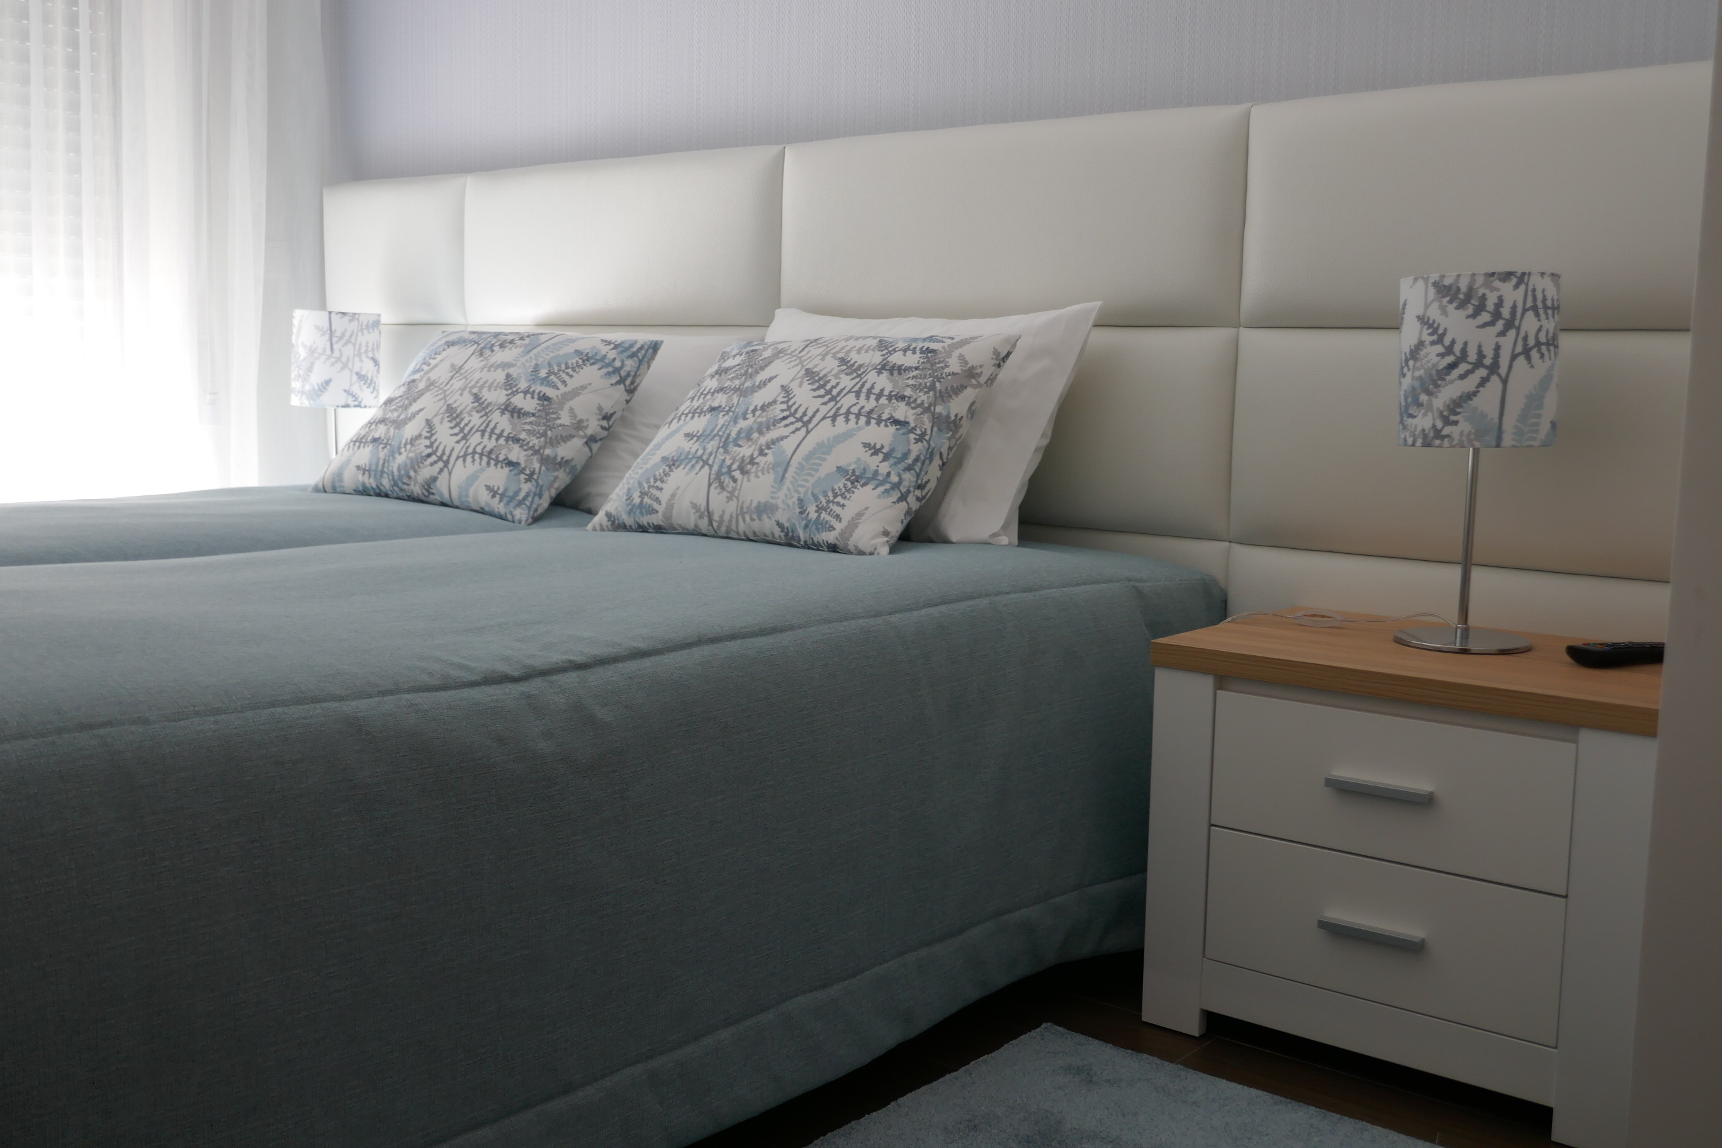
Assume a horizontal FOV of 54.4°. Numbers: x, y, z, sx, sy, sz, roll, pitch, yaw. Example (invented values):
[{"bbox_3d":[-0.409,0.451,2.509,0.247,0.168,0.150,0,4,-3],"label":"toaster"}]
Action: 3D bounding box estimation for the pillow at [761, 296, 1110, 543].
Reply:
[{"bbox_3d":[0.028,-0.249,2.657,0.666,0.426,0.141,7,-23,38],"label":"pillow"}]

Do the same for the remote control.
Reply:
[{"bbox_3d":[0.925,0.095,1.980,0.183,0.024,0.049,-2,8,-24],"label":"remote control"}]

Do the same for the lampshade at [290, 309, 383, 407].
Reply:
[{"bbox_3d":[-1.133,-0.465,3.632,0.187,0.208,0.187,7,9,38],"label":"lampshade"}]

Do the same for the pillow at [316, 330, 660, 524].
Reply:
[{"bbox_3d":[-0.660,-0.268,2.890,0.582,0.129,0.416,7,54,38],"label":"pillow"}]

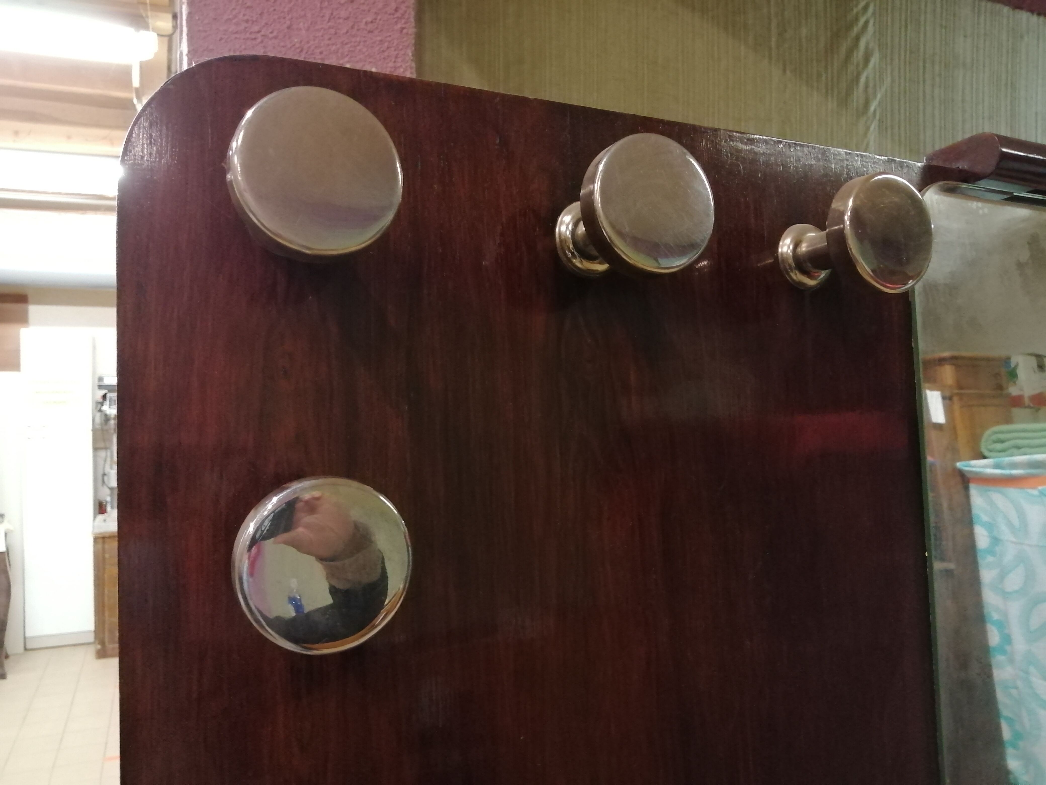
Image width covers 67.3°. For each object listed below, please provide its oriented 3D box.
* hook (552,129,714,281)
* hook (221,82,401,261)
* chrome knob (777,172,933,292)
[{"bbox_3d":[0.047,-0.082,0.373,0.062,0.062,0.064,0,-3,-24],"label":"hook"},{"bbox_3d":[-0.086,-0.079,0.314,0.062,0.062,0.064,0,-3,-24],"label":"hook"},{"bbox_3d":[0.178,-0.081,0.431,0.062,0.062,0.064,0,-3,-24],"label":"chrome knob"}]

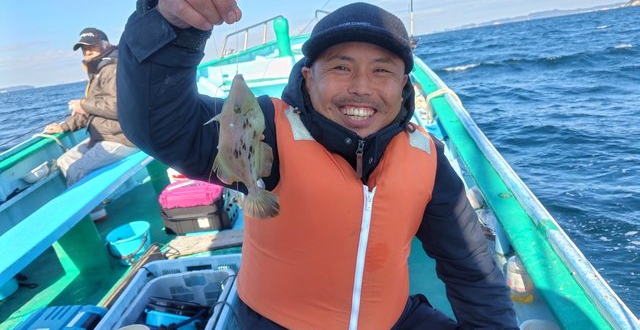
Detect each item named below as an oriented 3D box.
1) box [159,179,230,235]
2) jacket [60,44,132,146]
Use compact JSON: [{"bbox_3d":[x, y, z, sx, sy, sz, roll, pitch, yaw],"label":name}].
[{"bbox_3d":[-0.759,0.253,2.560,0.340,0.250,0.260,-6,15,7],"label":"box"},{"bbox_3d":[-1.466,-0.464,2.880,0.520,0.660,0.500,-12,16,-14],"label":"jacket"}]

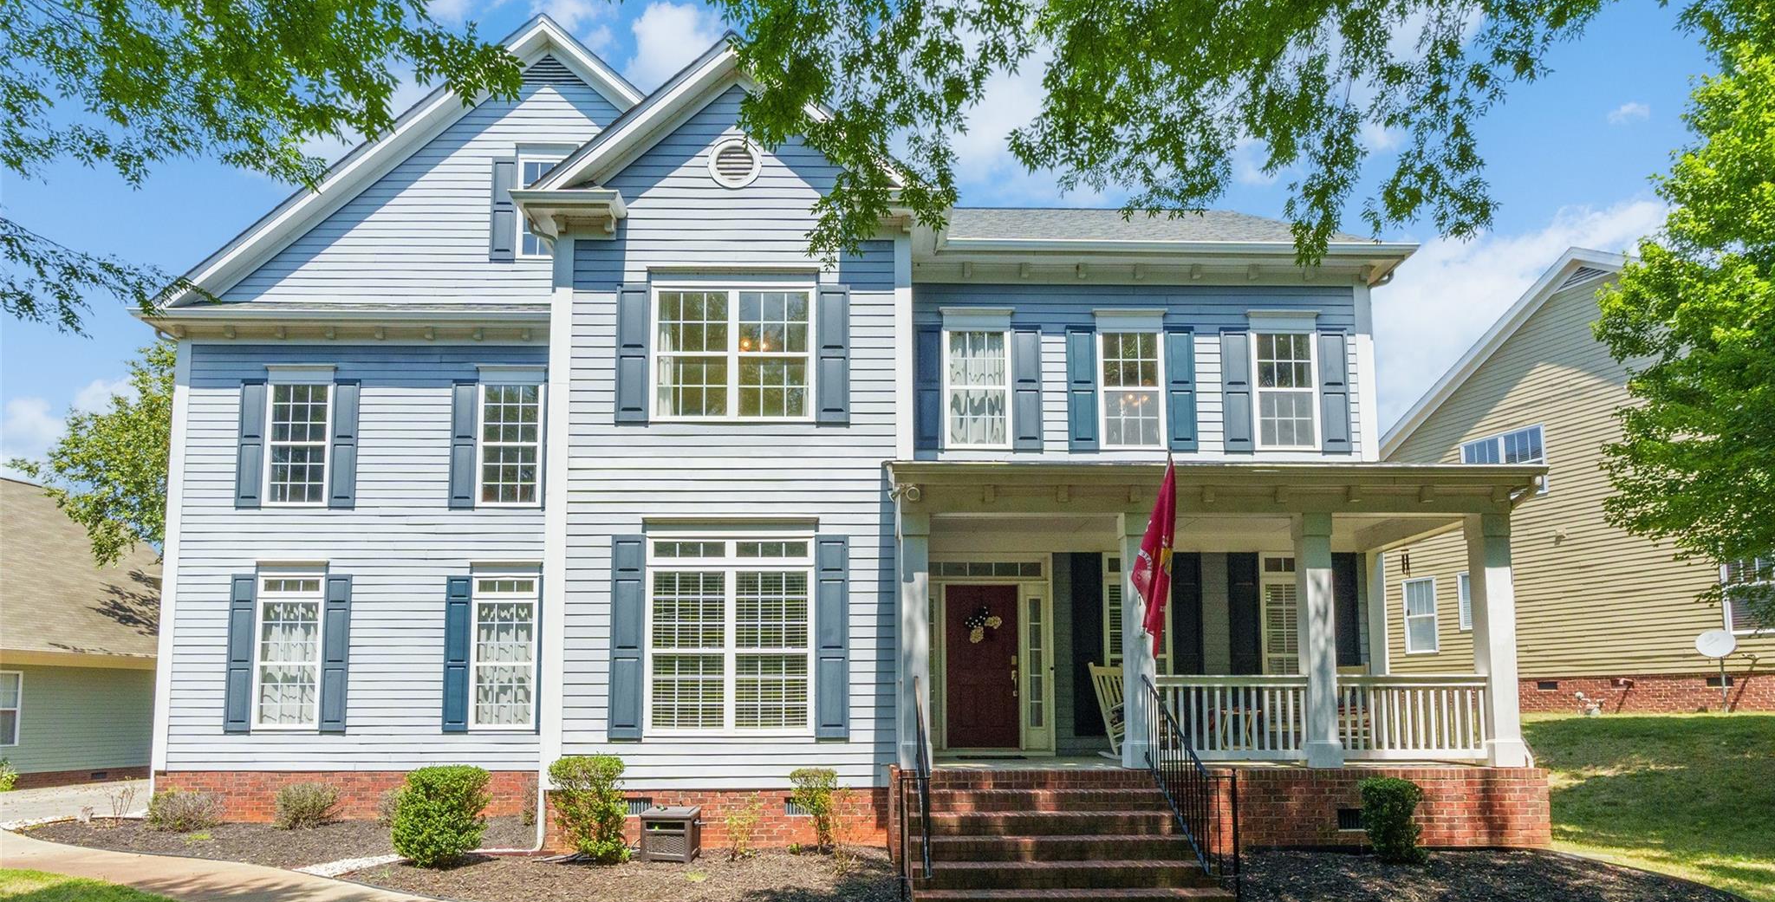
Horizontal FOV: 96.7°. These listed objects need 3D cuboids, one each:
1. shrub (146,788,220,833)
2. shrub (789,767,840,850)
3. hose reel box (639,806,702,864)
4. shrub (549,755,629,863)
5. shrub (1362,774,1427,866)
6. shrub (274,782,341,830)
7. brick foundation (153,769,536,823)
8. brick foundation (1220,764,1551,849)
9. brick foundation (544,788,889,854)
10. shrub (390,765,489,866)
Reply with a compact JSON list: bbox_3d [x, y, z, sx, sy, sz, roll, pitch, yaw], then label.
[{"bbox_3d":[-9.730,4.930,10.920,0.880,0.560,0.740,0,-7,-1],"label":"shrub"},{"bbox_3d":[-0.759,3.705,8.150,0.520,0.860,0.480,0,-5,-1],"label":"shrub"},{"bbox_3d":[-2.280,4.000,8.240,0.540,0.470,0.460,0,-7,-1],"label":"hose reel box"},{"bbox_3d":[-3.061,3.666,8.080,0.780,1.080,0.720,0,-5,-1],"label":"shrub"},{"bbox_3d":[4.569,3.337,7.120,0.560,0.780,0.520,0,-5,-1],"label":"shrub"},{"bbox_3d":[-8.040,4.910,10.960,0.820,0.610,0.720,0,-7,-1],"label":"shrub"},{"bbox_3d":[-7.840,5.000,11.550,5.540,0.720,0.320,0,-7,-1],"label":"brick foundation"},{"bbox_3d":[4.640,3.350,7.560,3.200,0.700,0.400,0,-7,-1],"label":"brick foundation"},{"bbox_3d":[-1.860,4.100,8.860,3.910,0.680,0.320,0,-7,-1],"label":"brick foundation"},{"bbox_3d":[-4.628,3.777,8.150,0.930,1.000,0.900,0,-5,-1],"label":"shrub"}]

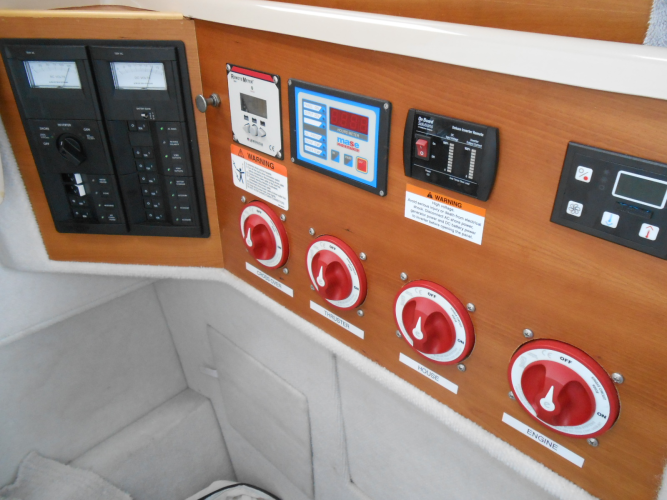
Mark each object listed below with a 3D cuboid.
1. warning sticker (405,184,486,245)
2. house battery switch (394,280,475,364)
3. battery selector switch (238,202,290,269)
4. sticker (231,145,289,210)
[{"bbox_3d":[0.101,-0.033,0.465,0.083,0.035,0.002,26,39,35],"label":"warning sticker"},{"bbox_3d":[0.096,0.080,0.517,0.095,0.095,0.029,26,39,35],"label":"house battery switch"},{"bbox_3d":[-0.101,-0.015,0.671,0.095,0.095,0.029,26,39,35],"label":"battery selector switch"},{"bbox_3d":[-0.096,-0.093,0.640,0.109,0.058,0.002,26,39,35],"label":"sticker"}]

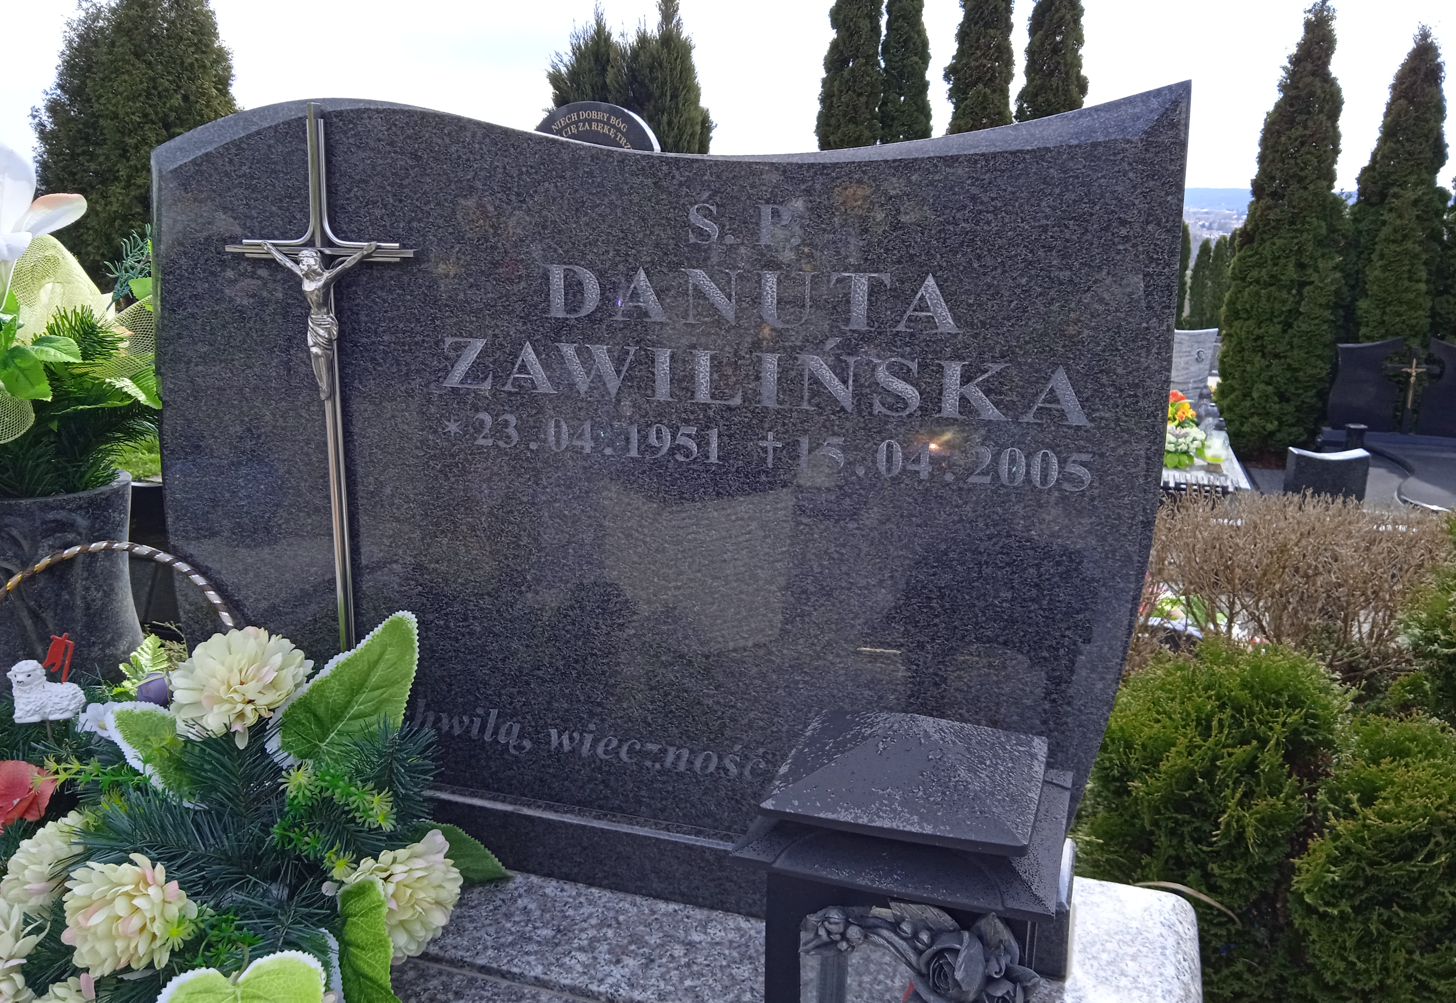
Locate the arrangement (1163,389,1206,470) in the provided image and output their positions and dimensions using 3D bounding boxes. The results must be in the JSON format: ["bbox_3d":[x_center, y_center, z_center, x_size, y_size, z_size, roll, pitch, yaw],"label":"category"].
[{"bbox_3d":[2.591,-0.414,6.800,0.350,0.440,0.330,6,16,20],"label":"arrangement"}]

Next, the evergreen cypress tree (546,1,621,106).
[{"bbox_3d":[-0.825,-1.848,7.269,0.650,2.302,0.650,-2,15,-6],"label":"evergreen cypress tree"}]

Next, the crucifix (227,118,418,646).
[{"bbox_3d":[-0.401,-0.101,1.175,0.211,0.563,0.050,5,14,16],"label":"crucifix"}]

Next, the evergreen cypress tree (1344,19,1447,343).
[{"bbox_3d":[6.207,-2.511,10.920,0.980,3.539,0.980,8,17,28],"label":"evergreen cypress tree"}]

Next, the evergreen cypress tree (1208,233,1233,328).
[{"bbox_3d":[11.141,-4.727,26.671,0.620,2.663,0.620,6,16,22],"label":"evergreen cypress tree"}]

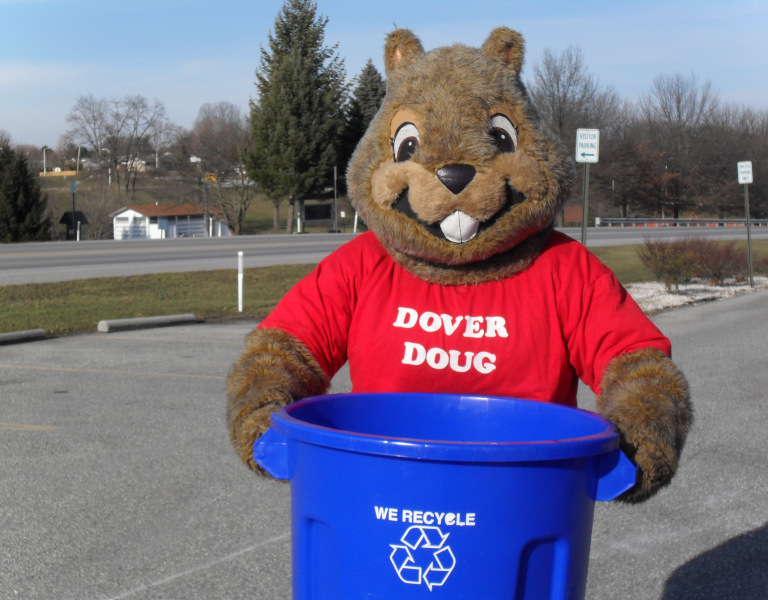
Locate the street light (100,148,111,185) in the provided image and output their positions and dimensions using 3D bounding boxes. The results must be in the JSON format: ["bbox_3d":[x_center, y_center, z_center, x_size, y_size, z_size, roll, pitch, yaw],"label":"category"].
[{"bbox_3d":[-58.140,-27.869,275.000,1.900,7.500,0.400,0,4,0],"label":"street light"}]

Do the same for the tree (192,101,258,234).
[{"bbox_3d":[-12.634,-10.561,105.000,5.400,10.700,5.200,0,4,0],"label":"tree"}]

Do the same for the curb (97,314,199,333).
[{"bbox_3d":[-3.028,0.301,16.900,0.170,0.140,1.830,2,5,32],"label":"curb"}]

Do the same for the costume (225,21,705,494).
[{"bbox_3d":[0.150,0.377,2.692,0.860,1.920,0.850,0,4,3],"label":"costume"}]

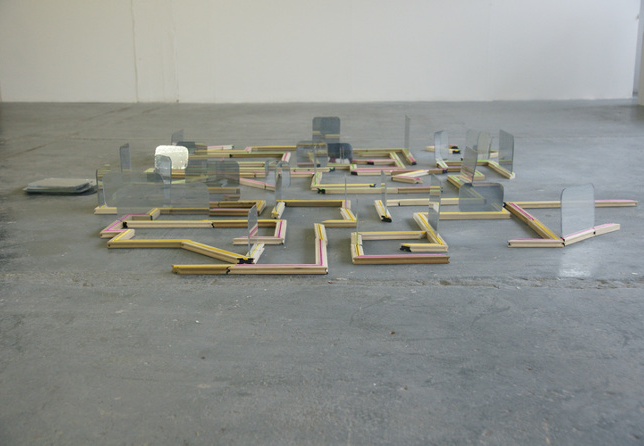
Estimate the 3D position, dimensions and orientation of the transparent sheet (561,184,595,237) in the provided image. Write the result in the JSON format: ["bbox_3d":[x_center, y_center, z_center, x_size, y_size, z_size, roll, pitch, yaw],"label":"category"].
[{"bbox_3d":[1.887,-0.099,5.749,0.403,0.355,0.012,-10,13,-37],"label":"transparent sheet"}]

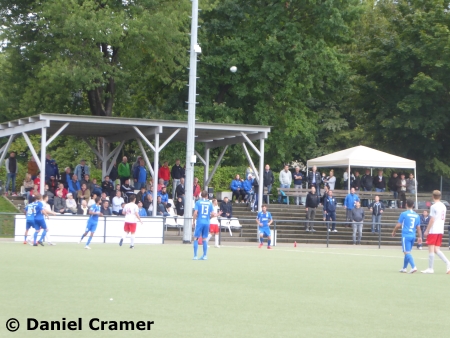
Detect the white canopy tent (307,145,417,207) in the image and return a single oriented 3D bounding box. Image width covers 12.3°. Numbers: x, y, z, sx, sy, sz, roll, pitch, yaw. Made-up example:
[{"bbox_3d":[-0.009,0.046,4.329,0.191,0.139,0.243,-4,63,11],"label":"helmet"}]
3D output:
[{"bbox_3d":[5.950,0.314,90.700,3.400,2.700,3.400,2,-1,-29],"label":"white canopy tent"}]

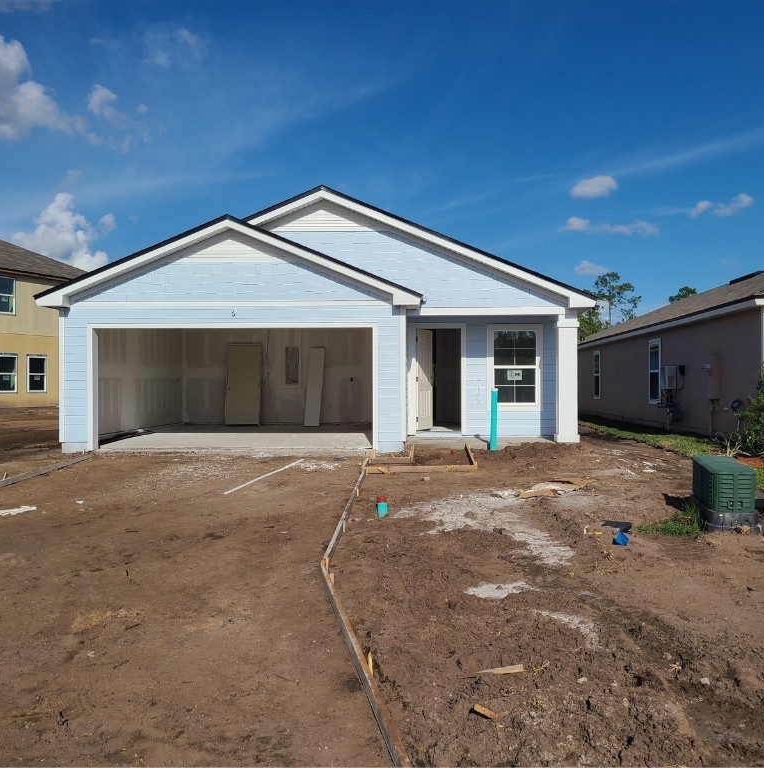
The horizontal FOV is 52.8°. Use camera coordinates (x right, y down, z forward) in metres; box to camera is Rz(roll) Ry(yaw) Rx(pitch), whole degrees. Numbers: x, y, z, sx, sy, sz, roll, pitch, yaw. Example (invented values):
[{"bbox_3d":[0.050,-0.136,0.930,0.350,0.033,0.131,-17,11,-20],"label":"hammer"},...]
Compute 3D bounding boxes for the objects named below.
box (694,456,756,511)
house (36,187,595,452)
[{"bbox_3d":[3.630,1.050,8.180,0.440,0.450,0.780,0,0,9],"label":"box"},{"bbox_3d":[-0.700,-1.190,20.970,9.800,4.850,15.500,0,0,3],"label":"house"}]

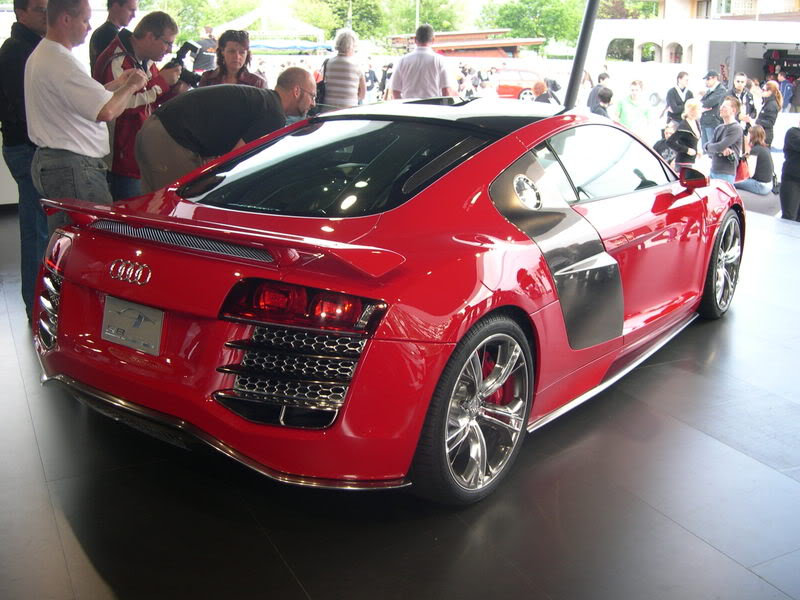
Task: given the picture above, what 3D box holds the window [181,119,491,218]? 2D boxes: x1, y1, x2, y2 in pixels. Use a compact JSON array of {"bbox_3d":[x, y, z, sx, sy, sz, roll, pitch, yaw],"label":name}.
[{"bbox_3d":[-0.230,-0.547,3.588,1.170,0.160,1.040,12,33,35],"label":"window"}]

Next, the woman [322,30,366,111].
[{"bbox_3d":[-0.550,-1.851,8.840,0.450,1.685,0.320,1,17,3],"label":"woman"}]

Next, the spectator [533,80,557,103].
[{"bbox_3d":[2.373,-2.841,14.727,0.450,1.600,0.320,-2,17,-6],"label":"spectator"}]

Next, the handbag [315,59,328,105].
[{"bbox_3d":[-0.782,-2.119,8.800,0.140,0.580,0.290,1,17,3],"label":"handbag"}]

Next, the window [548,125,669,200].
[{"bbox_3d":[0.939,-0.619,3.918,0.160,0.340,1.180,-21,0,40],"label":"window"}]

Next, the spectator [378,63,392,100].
[{"bbox_3d":[-0.464,-6.297,26.745,0.450,1.720,0.500,-4,17,-11],"label":"spectator"}]

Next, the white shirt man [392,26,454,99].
[{"bbox_3d":[0.227,-1.902,8.945,0.580,1.725,0.350,1,17,3],"label":"white shirt man"}]

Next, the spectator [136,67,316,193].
[{"bbox_3d":[-0.925,-0.567,4.955,0.980,1.440,0.500,-2,17,-4],"label":"spectator"}]

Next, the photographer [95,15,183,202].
[{"bbox_3d":[-1.461,-0.784,5.147,0.480,1.735,0.520,3,17,11],"label":"photographer"}]

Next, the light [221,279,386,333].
[{"bbox_3d":[-0.280,0.022,2.572,0.460,0.140,0.170,6,18,21],"label":"light"}]

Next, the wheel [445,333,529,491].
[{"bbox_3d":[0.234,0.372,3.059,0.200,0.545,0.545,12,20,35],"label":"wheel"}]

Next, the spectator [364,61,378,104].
[{"bbox_3d":[-0.856,-6.357,26.745,0.500,1.720,0.350,-14,21,-39],"label":"spectator"}]

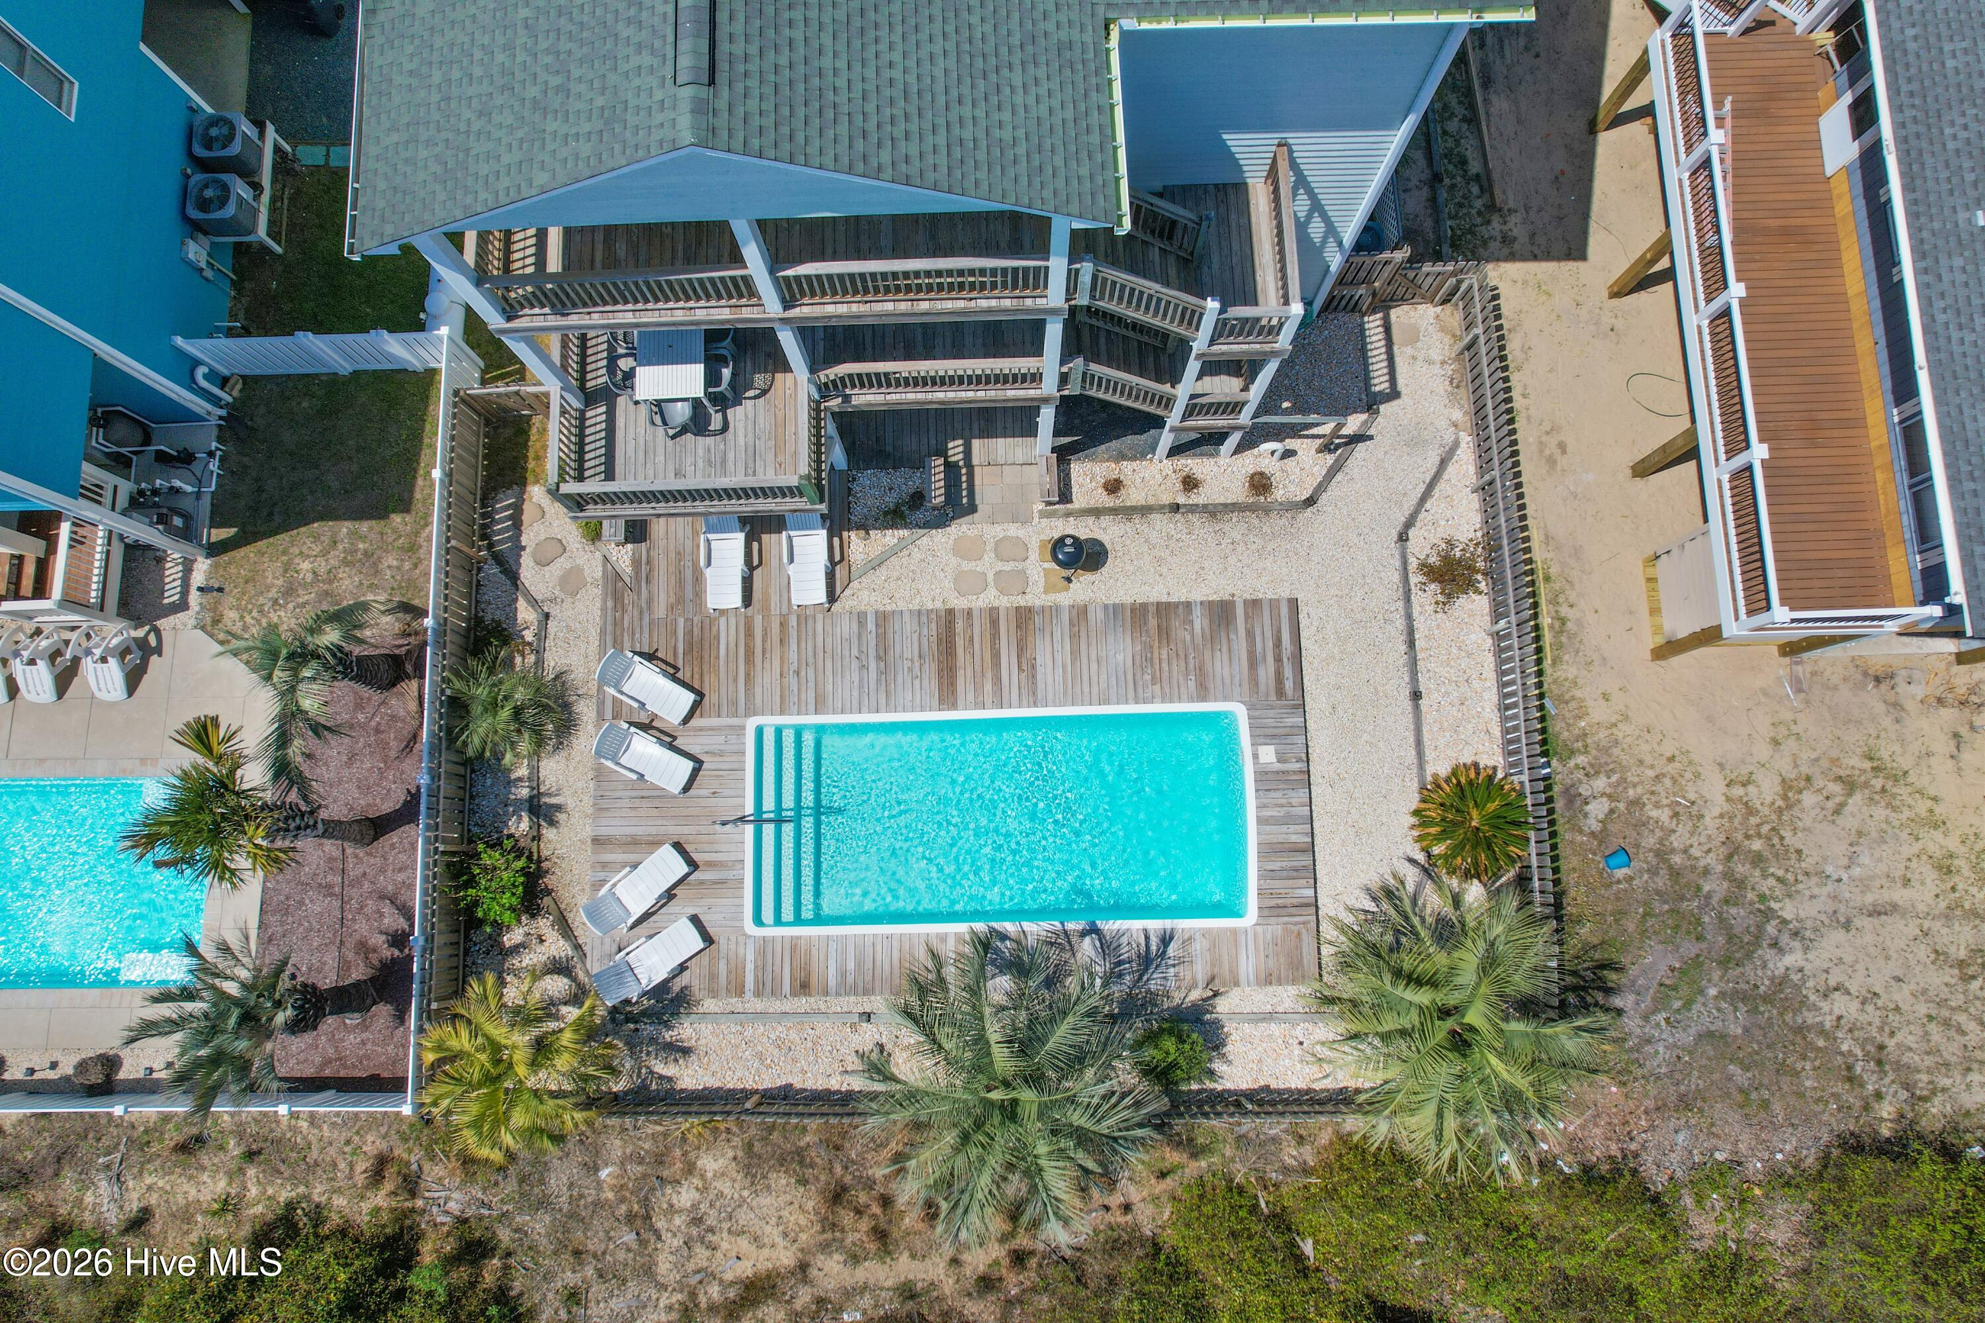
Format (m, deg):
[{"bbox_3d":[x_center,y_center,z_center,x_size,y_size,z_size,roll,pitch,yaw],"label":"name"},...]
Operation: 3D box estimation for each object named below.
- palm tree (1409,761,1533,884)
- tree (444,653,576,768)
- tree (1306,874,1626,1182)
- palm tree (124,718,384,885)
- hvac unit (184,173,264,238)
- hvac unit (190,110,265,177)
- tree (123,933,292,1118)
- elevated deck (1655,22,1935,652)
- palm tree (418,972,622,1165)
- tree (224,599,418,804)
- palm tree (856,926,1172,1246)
[{"bbox_3d":[7.280,2.490,18.780,1.800,1.350,1.860,0,80,1],"label":"palm tree"},{"bbox_3d":[-7.699,0.808,19.267,1.700,1.350,1.800,0,80,1],"label":"tree"},{"bbox_3d":[6.373,5.131,17.402,4.030,3.200,4.150,0,80,1],"label":"tree"},{"bbox_3d":[-10.394,2.135,17.529,2.250,4.400,2.100,0,80,1],"label":"palm tree"},{"bbox_3d":[-13.135,-7.760,20.688,0.830,0.620,0.810,-2,80,0],"label":"hvac unit"},{"bbox_3d":[-13.160,-8.883,20.881,0.820,0.620,0.810,-2,80,0],"label":"hvac unit"},{"bbox_3d":[-10.463,5.110,17.427,2.200,3.600,2.400,0,80,1],"label":"tree"},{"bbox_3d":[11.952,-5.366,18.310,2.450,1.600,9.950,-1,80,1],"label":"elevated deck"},{"bbox_3d":[-6.854,5.934,17.949,2.800,2.200,2.650,0,80,1],"label":"palm tree"},{"bbox_3d":[-9.786,0.673,18.329,2.150,3.300,2.950,0,80,1],"label":"tree"},{"bbox_3d":[0.289,5.917,17.400,4.300,3.100,4.200,0,80,1],"label":"palm tree"}]

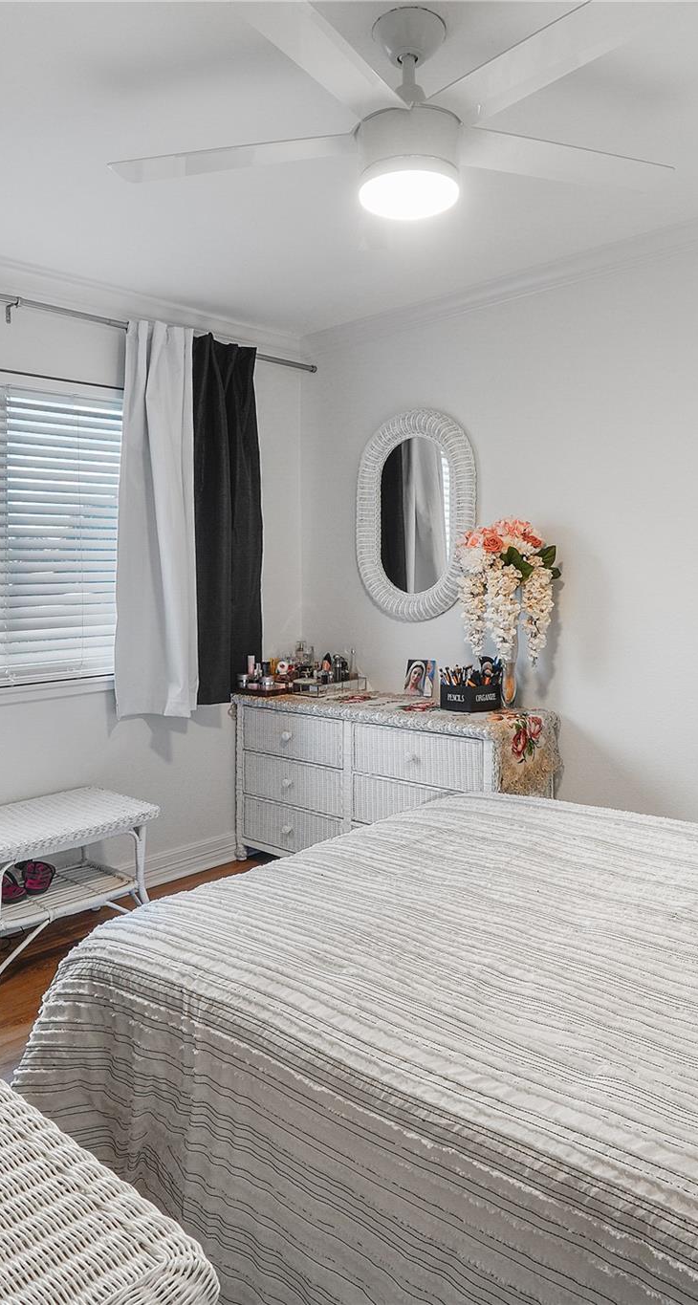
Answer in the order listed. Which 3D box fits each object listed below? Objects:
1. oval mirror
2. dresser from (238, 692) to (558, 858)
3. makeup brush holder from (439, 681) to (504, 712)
[{"bbox_3d":[0.279,-0.594,3.515,0.615,0.905,0.045,2,2,43],"label":"oval mirror"},{"bbox_3d":[0.145,0.592,3.430,1.410,0.755,0.460,2,4,43],"label":"dresser"},{"bbox_3d":[0.480,0.171,3.210,0.165,0.100,0.165,2,4,44],"label":"makeup brush holder"}]

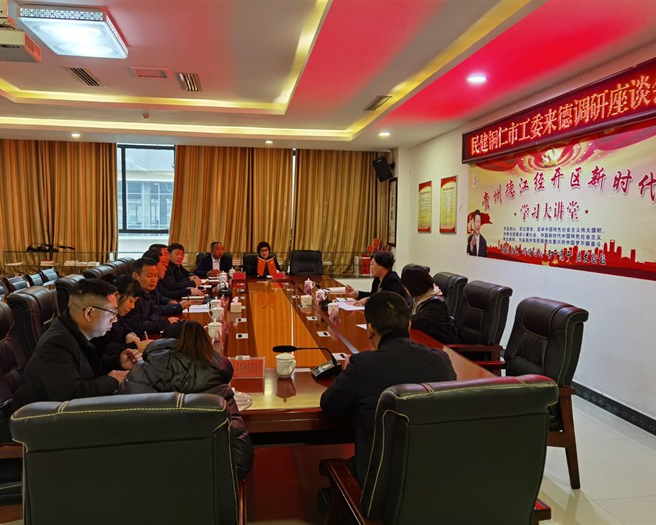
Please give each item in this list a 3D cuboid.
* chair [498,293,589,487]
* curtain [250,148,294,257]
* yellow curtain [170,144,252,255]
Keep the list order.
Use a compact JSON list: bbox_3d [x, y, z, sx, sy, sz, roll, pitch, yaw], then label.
[{"bbox_3d":[1.161,0.789,3.479,0.690,1.100,0.630,-1,5,-14],"label":"chair"},{"bbox_3d":[-1.034,-0.915,10.225,0.820,2.400,0.160,0,5,-9],"label":"curtain"},{"bbox_3d":[-2.140,-0.910,10.049,1.420,2.400,0.160,0,5,-9],"label":"yellow curtain"}]

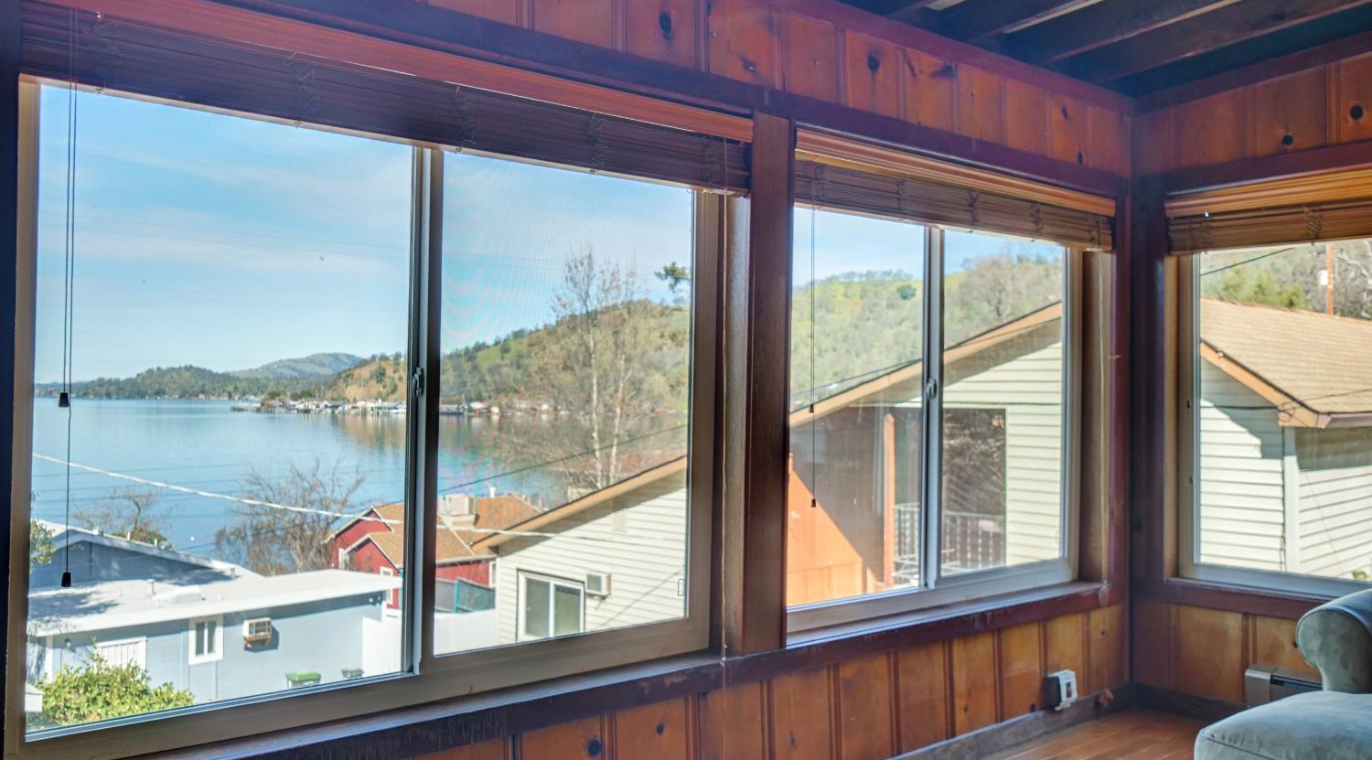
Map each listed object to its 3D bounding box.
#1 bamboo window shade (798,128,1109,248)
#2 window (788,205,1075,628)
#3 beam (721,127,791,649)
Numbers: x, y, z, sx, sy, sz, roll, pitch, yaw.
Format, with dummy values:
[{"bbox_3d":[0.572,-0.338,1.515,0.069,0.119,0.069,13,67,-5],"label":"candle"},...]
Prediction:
[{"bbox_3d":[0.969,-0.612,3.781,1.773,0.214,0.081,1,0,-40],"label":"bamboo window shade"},{"bbox_3d":[0.866,0.042,3.885,1.762,1.490,0.081,1,0,-40],"label":"window"},{"bbox_3d":[0.183,0.016,3.175,0.180,1.505,0.126,1,0,-40],"label":"beam"}]

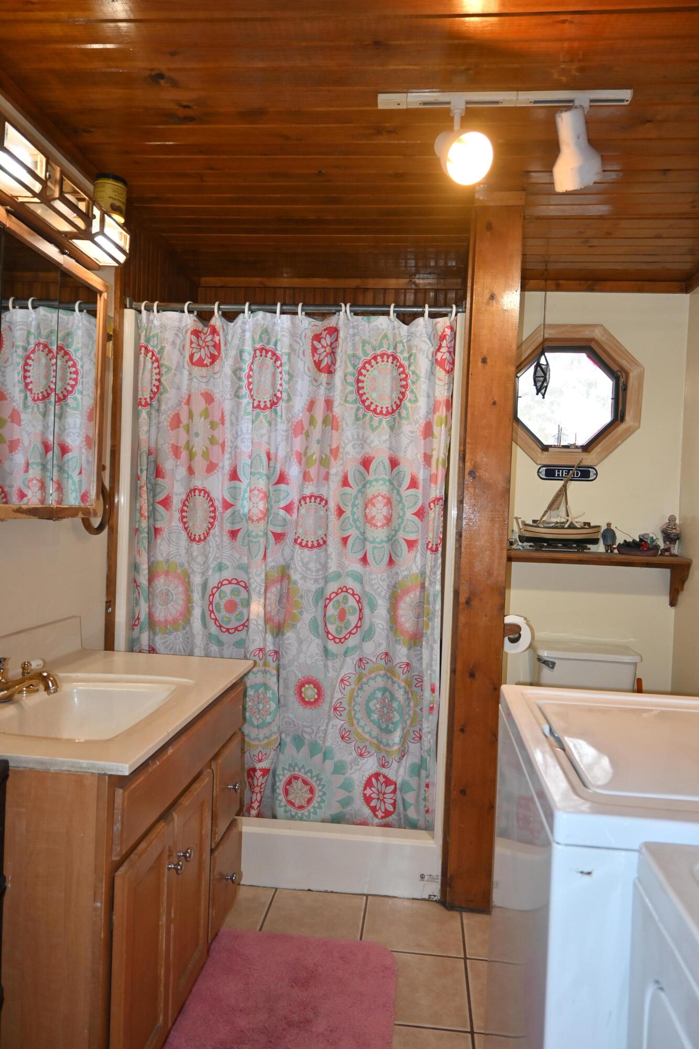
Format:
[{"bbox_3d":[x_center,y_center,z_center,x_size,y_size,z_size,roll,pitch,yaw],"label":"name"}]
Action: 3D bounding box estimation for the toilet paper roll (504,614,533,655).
[{"bbox_3d":[0.557,0.372,2.516,0.129,0.129,0.105,2,1,6],"label":"toilet paper roll"}]

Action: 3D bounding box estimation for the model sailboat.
[{"bbox_3d":[0.894,-0.086,3.112,0.359,0.385,0.115,2,1,6],"label":"model sailboat"}]

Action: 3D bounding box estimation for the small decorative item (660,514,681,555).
[{"bbox_3d":[1.353,0.046,3.066,0.080,0.171,0.075,2,1,6],"label":"small decorative item"}]

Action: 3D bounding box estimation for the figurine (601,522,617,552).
[{"bbox_3d":[1.103,0.054,3.093,0.062,0.129,0.050,2,1,6],"label":"figurine"}]

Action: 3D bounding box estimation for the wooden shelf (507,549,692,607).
[{"bbox_3d":[0.995,0.235,3.108,0.827,0.225,0.200,2,1,6],"label":"wooden shelf"}]

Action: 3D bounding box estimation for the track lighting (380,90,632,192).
[{"bbox_3d":[0.373,-0.931,1.791,0.607,0.245,0.200,2,1,6],"label":"track lighting"}]

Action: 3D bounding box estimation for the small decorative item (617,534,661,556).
[{"bbox_3d":[1.210,0.086,3.042,0.175,0.094,0.085,2,1,6],"label":"small decorative item"}]

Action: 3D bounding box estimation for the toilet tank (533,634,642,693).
[{"bbox_3d":[0.982,0.701,3.074,0.439,0.365,0.210,2,1,6],"label":"toilet tank"}]

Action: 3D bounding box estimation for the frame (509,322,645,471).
[{"bbox_3d":[0.963,-0.566,3.190,0.613,0.610,0.070,2,1,6],"label":"frame"}]

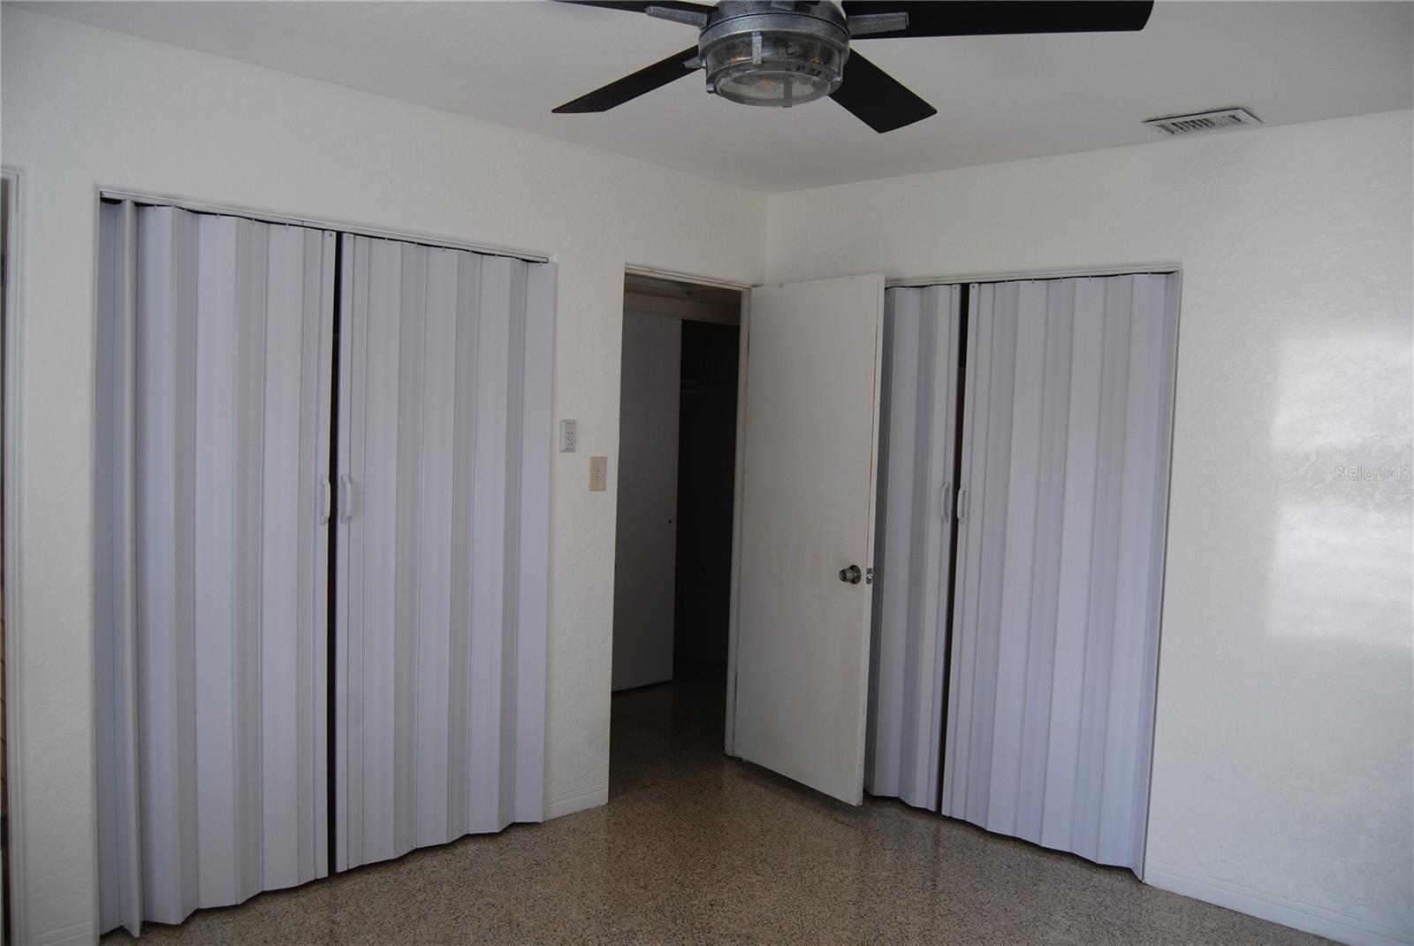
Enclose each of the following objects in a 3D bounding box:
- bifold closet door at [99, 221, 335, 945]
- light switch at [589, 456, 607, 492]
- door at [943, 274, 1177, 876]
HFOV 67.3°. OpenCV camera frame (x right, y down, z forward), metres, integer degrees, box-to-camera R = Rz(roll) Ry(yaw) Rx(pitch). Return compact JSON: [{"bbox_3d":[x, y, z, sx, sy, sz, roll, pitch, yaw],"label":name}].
[{"bbox_3d":[-1.370,0.278,2.989,0.090,1.980,0.650,5,5,43],"label":"bifold closet door"},{"bbox_3d":[-0.399,0.004,3.890,0.018,0.125,0.083,5,5,43],"label":"light switch"},{"bbox_3d":[1.214,0.326,3.703,0.745,1.980,0.085,5,5,43],"label":"door"}]

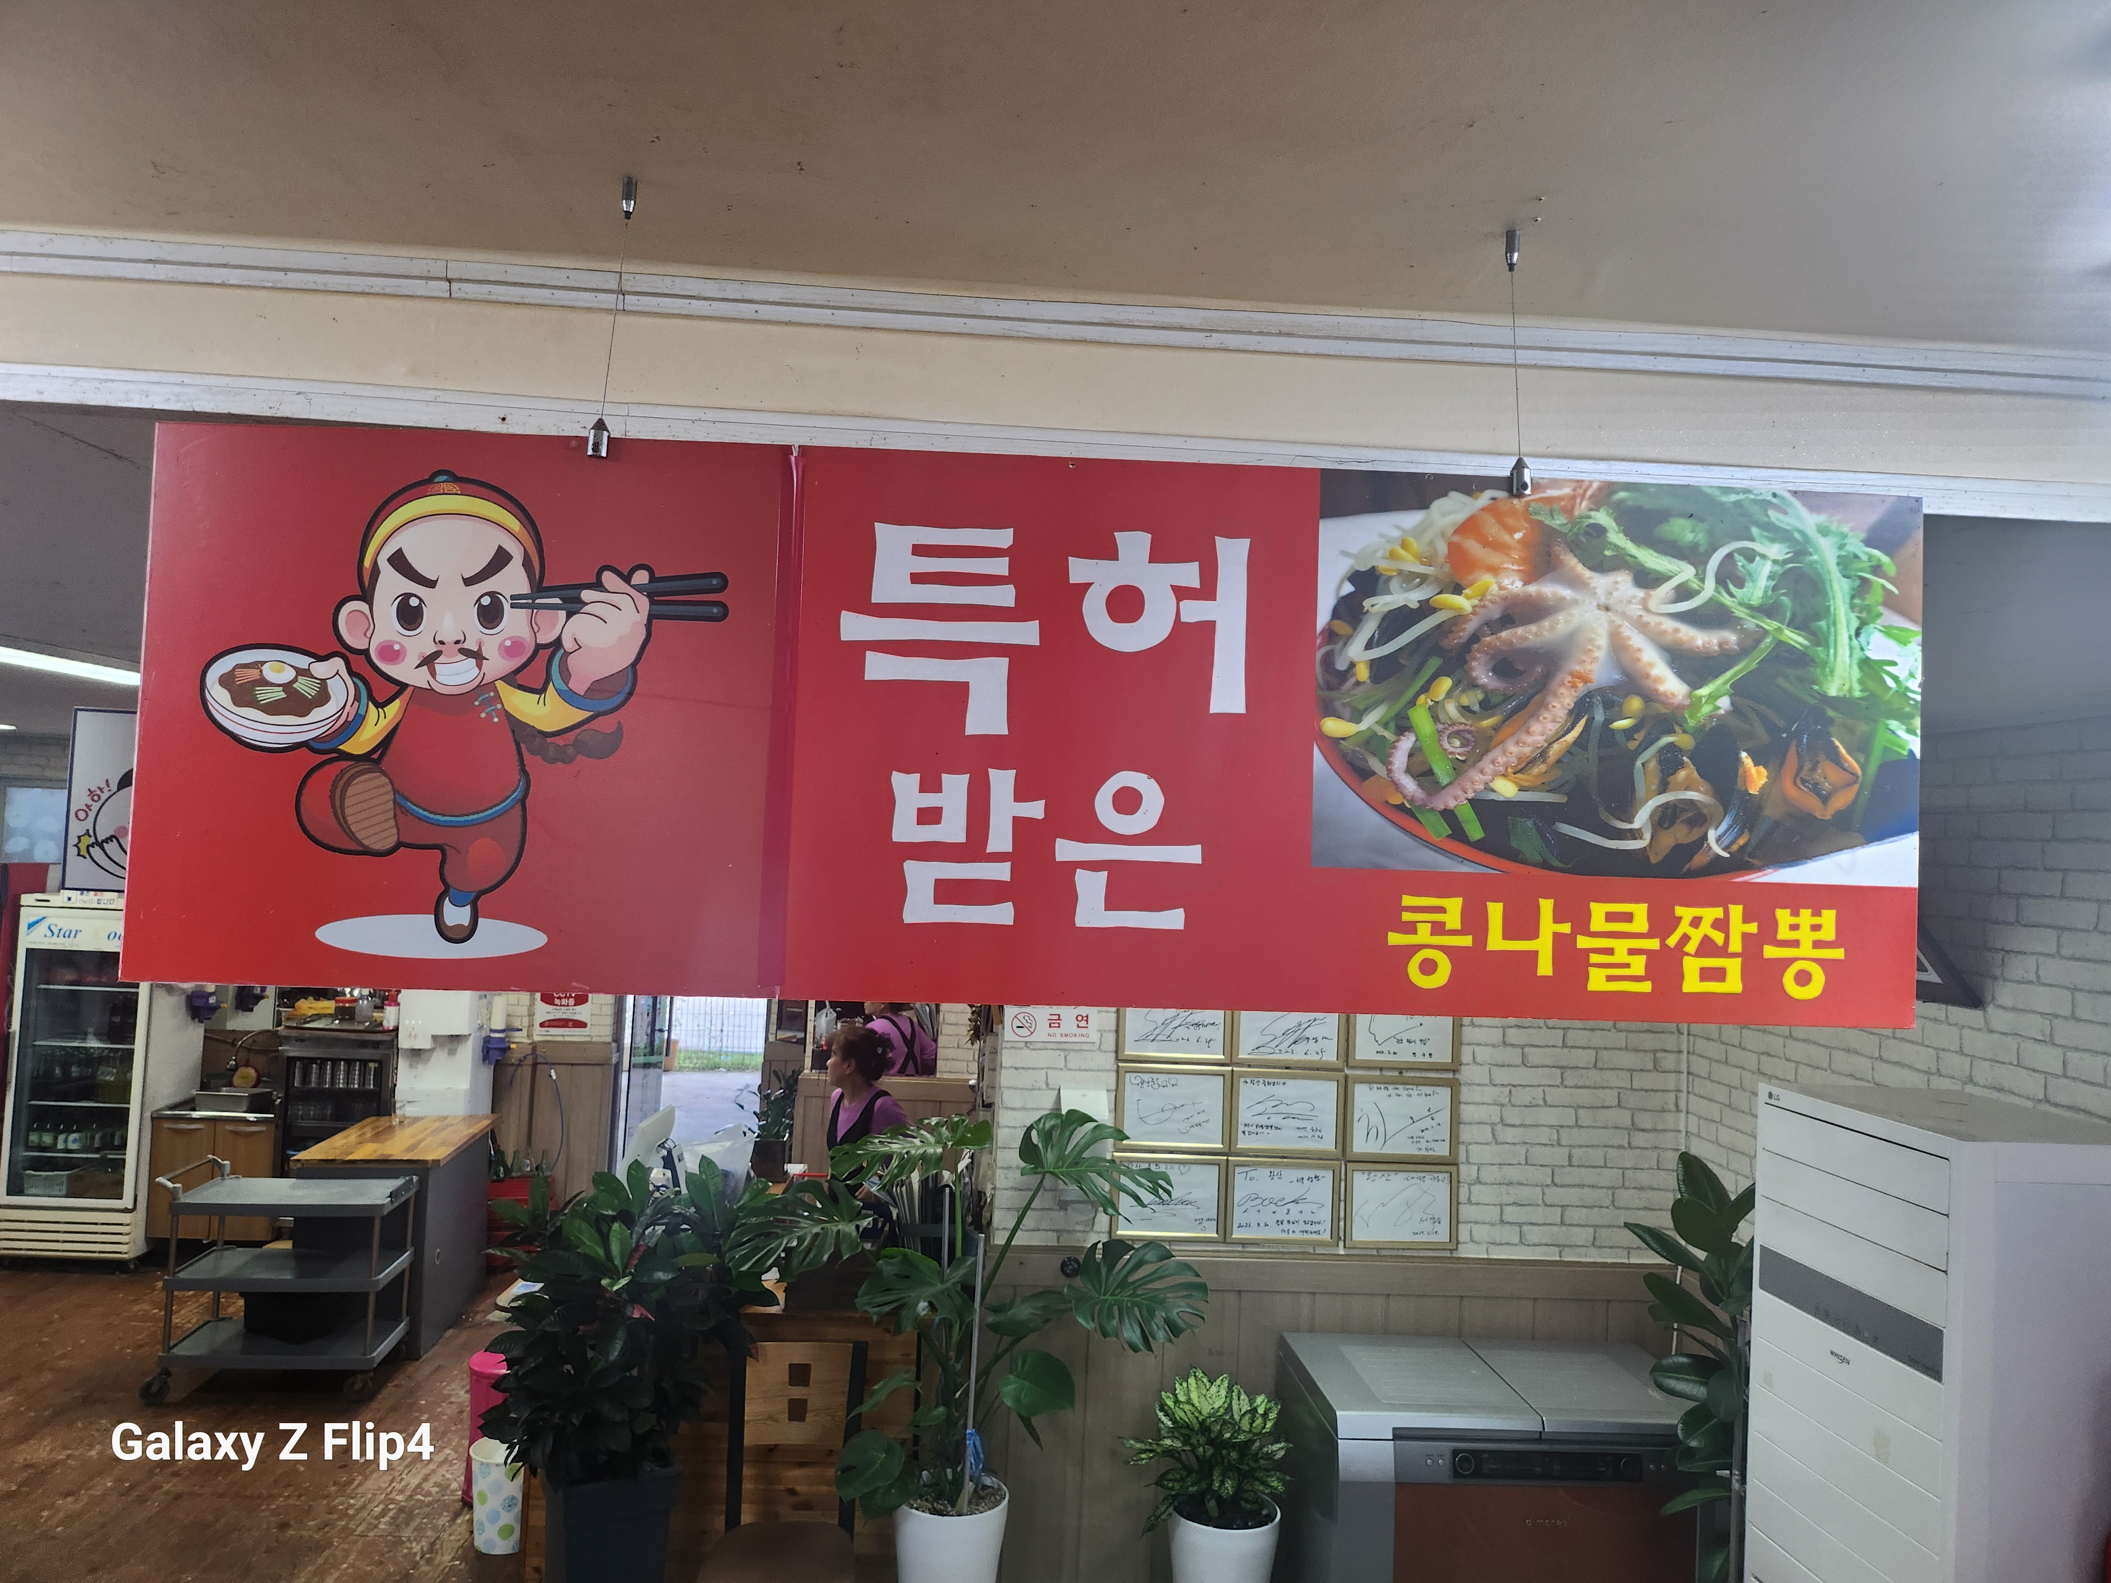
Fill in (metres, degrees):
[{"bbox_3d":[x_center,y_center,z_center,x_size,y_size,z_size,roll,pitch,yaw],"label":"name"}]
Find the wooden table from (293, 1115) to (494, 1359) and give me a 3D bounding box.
[{"bbox_3d":[-2.990,1.997,6.680,0.615,0.840,0.960,3,-2,-6],"label":"wooden table"}]

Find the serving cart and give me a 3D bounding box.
[{"bbox_3d":[-3.088,1.948,5.862,0.875,0.875,0.450,3,-2,-7],"label":"serving cart"}]

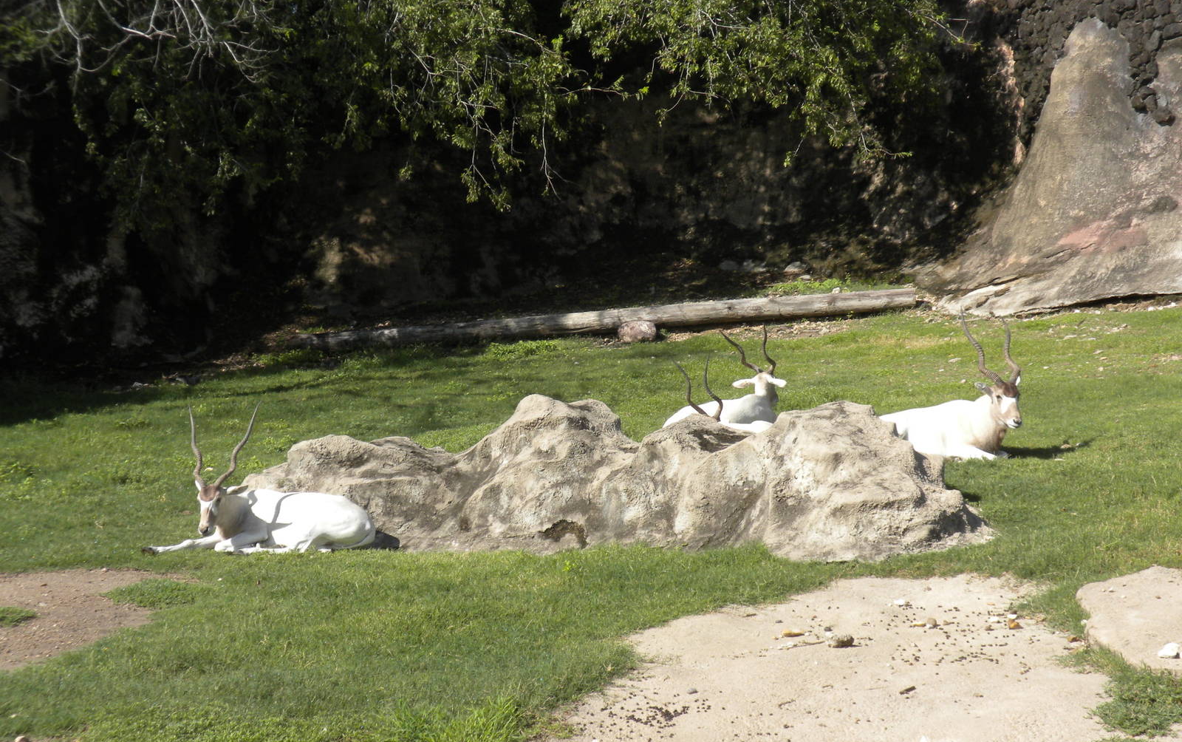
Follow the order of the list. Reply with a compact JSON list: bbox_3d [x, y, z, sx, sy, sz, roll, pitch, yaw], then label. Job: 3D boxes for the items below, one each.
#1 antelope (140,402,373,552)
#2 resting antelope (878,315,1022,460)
[{"bbox_3d":[-2.566,0.846,19.000,1.720,1.100,0.650,-3,10,-15],"label":"antelope"},{"bbox_3d":[3.074,0.149,21.400,1.400,1.200,0.600,4,11,20],"label":"resting antelope"}]

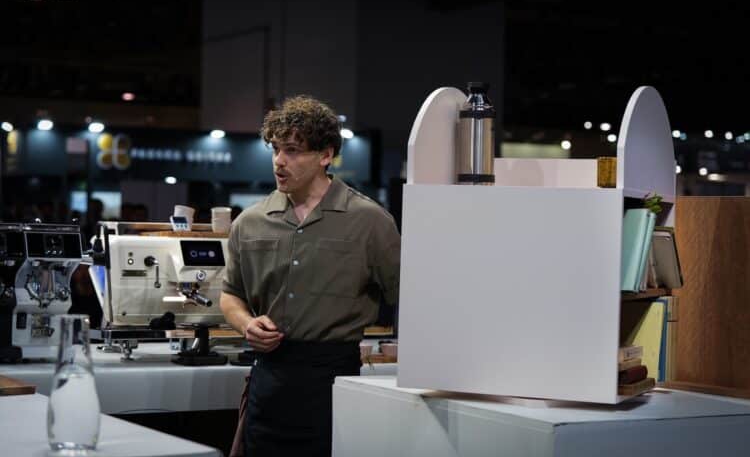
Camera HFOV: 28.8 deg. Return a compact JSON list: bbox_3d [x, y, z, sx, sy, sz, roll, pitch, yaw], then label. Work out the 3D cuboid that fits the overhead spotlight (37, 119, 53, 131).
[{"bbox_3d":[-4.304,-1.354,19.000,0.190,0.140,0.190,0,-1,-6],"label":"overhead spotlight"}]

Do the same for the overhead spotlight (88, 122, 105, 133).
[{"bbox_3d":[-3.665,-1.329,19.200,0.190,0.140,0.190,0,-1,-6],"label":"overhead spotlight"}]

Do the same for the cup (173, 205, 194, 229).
[{"bbox_3d":[-0.705,-0.040,5.400,0.077,0.092,0.077,5,-1,0],"label":"cup"}]

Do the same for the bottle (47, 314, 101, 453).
[{"bbox_3d":[-0.617,0.314,2.990,0.106,0.267,0.106,0,-1,0],"label":"bottle"}]

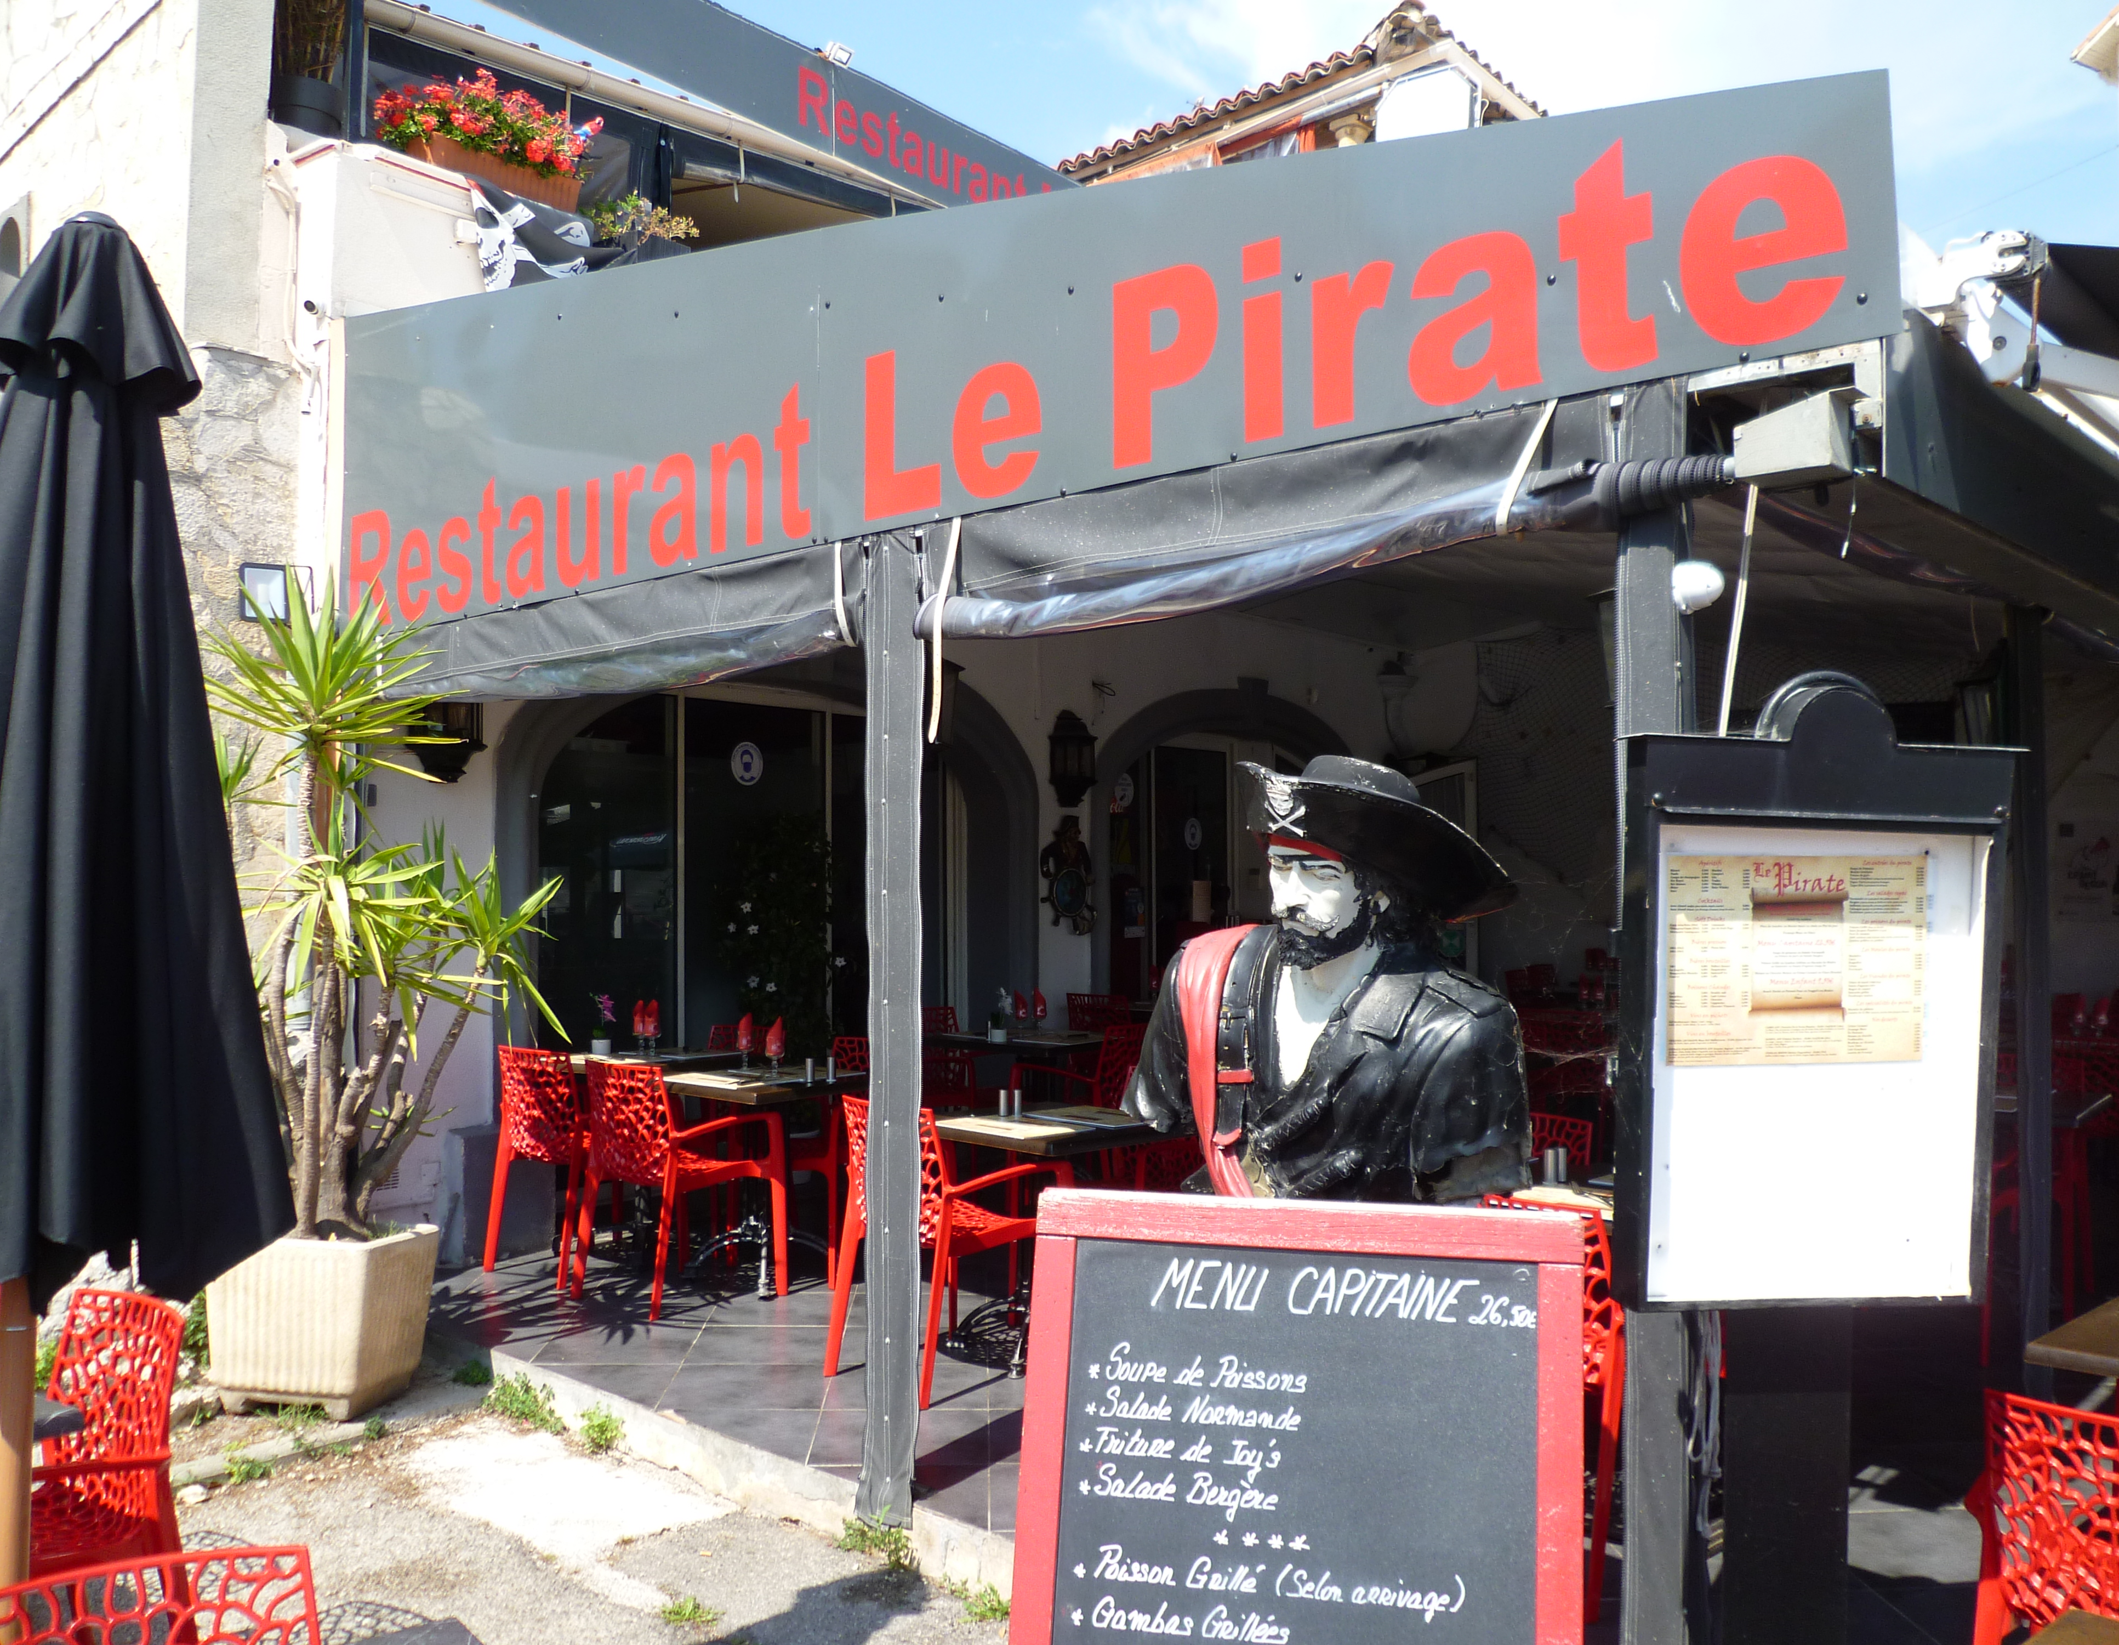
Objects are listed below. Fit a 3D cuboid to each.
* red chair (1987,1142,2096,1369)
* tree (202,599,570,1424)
[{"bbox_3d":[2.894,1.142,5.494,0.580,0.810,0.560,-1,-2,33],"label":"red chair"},{"bbox_3d":[-2.140,0.526,5.492,1.120,2.480,1.020,0,-1,-15],"label":"tree"}]

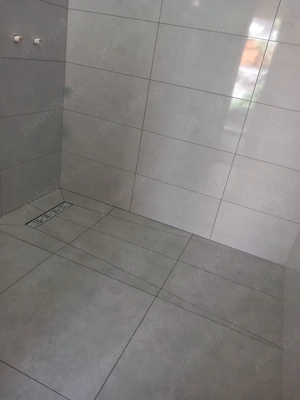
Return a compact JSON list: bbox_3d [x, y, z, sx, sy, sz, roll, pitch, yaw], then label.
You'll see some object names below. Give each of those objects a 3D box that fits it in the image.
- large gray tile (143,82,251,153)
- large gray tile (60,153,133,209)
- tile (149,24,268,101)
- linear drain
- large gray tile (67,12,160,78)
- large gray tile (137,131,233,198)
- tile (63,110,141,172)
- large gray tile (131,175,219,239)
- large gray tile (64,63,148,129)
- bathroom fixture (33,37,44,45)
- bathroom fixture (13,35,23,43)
[{"bbox_3d":[0.252,-0.495,1.851,0.600,0.300,0.010,18,26,16],"label":"large gray tile"},{"bbox_3d":[-0.396,-0.140,2.271,0.600,0.300,0.010,18,26,16],"label":"large gray tile"},{"bbox_3d":[0.302,-0.763,1.722,0.600,0.300,0.010,18,26,16],"label":"tile"},{"bbox_3d":[-0.650,0.098,2.050,0.072,0.015,0.400,18,26,16],"label":"linear drain"},{"bbox_3d":[-0.247,-0.943,1.883,0.600,0.300,0.010,18,26,16],"label":"large gray tile"},{"bbox_3d":[0.203,-0.228,1.981,0.600,0.300,0.010,18,26,16],"label":"large gray tile"},{"bbox_3d":[-0.346,-0.408,2.142,0.600,0.300,0.010,18,26,16],"label":"tile"},{"bbox_3d":[0.153,0.040,2.110,0.600,0.300,0.010,18,26,16],"label":"large gray tile"},{"bbox_3d":[-0.297,-0.675,2.012,0.600,0.300,0.010,18,26,16],"label":"large gray tile"},{"bbox_3d":[-0.618,-0.881,1.735,0.037,0.031,0.031,18,26,16],"label":"bathroom fixture"},{"bbox_3d":[-0.673,-0.825,1.607,0.037,0.031,0.031,18,26,16],"label":"bathroom fixture"}]

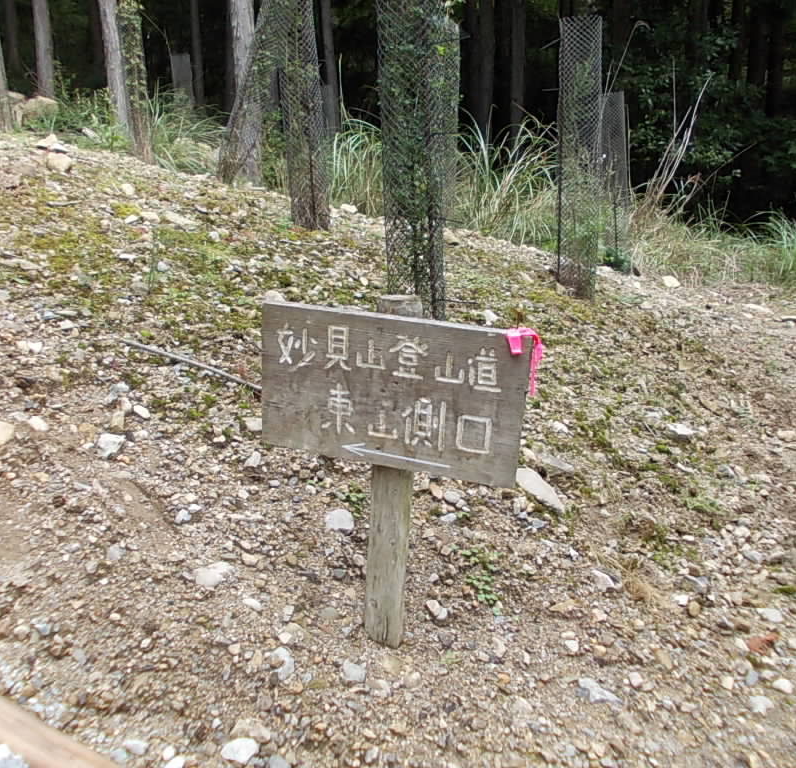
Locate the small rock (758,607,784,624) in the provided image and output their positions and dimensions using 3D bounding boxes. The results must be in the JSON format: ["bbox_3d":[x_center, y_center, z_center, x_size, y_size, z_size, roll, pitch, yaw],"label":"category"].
[{"bbox_3d":[1.082,0.671,2.400,0.068,0.035,0.050,-1,13,0],"label":"small rock"}]

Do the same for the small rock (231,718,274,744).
[{"bbox_3d":[-0.302,0.722,1.720,0.085,0.038,0.055,-1,13,0],"label":"small rock"}]

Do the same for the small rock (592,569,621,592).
[{"bbox_3d":[0.630,0.594,2.502,0.078,0.045,0.065,4,18,15],"label":"small rock"}]

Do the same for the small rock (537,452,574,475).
[{"bbox_3d":[0.570,0.292,3.000,0.120,0.055,0.085,-6,14,-20],"label":"small rock"}]

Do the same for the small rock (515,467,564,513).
[{"bbox_3d":[0.488,0.364,2.859,0.100,0.080,0.200,-11,20,-28],"label":"small rock"}]

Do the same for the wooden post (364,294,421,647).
[{"bbox_3d":[-0.013,0.218,1.938,0.094,0.833,0.094,7,14,20],"label":"wooden post"}]

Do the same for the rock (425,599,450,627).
[{"bbox_3d":[0.108,0.623,2.260,0.066,0.048,0.060,0,18,3],"label":"rock"}]

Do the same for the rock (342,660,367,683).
[{"bbox_3d":[-0.101,0.669,1.920,0.052,0.036,0.045,-1,13,0],"label":"rock"}]

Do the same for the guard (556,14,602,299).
[{"bbox_3d":[1.215,-1.500,5.580,0.260,1.800,0.260,-3,17,0],"label":"guard"}]

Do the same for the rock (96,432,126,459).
[{"bbox_3d":[-0.919,0.197,2.656,0.090,0.058,0.070,-7,19,-19],"label":"rock"}]

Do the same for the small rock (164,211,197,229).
[{"bbox_3d":[-1.337,-1.011,5.091,0.170,0.080,0.140,-5,18,-14],"label":"small rock"}]

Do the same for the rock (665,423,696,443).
[{"bbox_3d":[1.204,0.207,3.530,0.125,0.055,0.100,5,19,19],"label":"rock"}]

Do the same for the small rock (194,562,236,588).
[{"bbox_3d":[-0.498,0.519,2.246,0.112,0.045,0.080,-5,18,-14],"label":"small rock"}]

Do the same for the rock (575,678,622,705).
[{"bbox_3d":[0.489,0.750,2.020,0.108,0.040,0.060,-1,13,0],"label":"rock"}]

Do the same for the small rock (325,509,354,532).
[{"bbox_3d":[-0.172,0.404,2.450,0.083,0.055,0.070,-1,13,0],"label":"small rock"}]

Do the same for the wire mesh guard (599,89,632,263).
[{"bbox_3d":[2.311,-2.215,8.800,0.290,1.800,0.290,-1,13,0],"label":"wire mesh guard"}]

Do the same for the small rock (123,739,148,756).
[{"bbox_3d":[-0.520,0.720,1.640,0.048,0.027,0.036,-1,13,0],"label":"small rock"}]

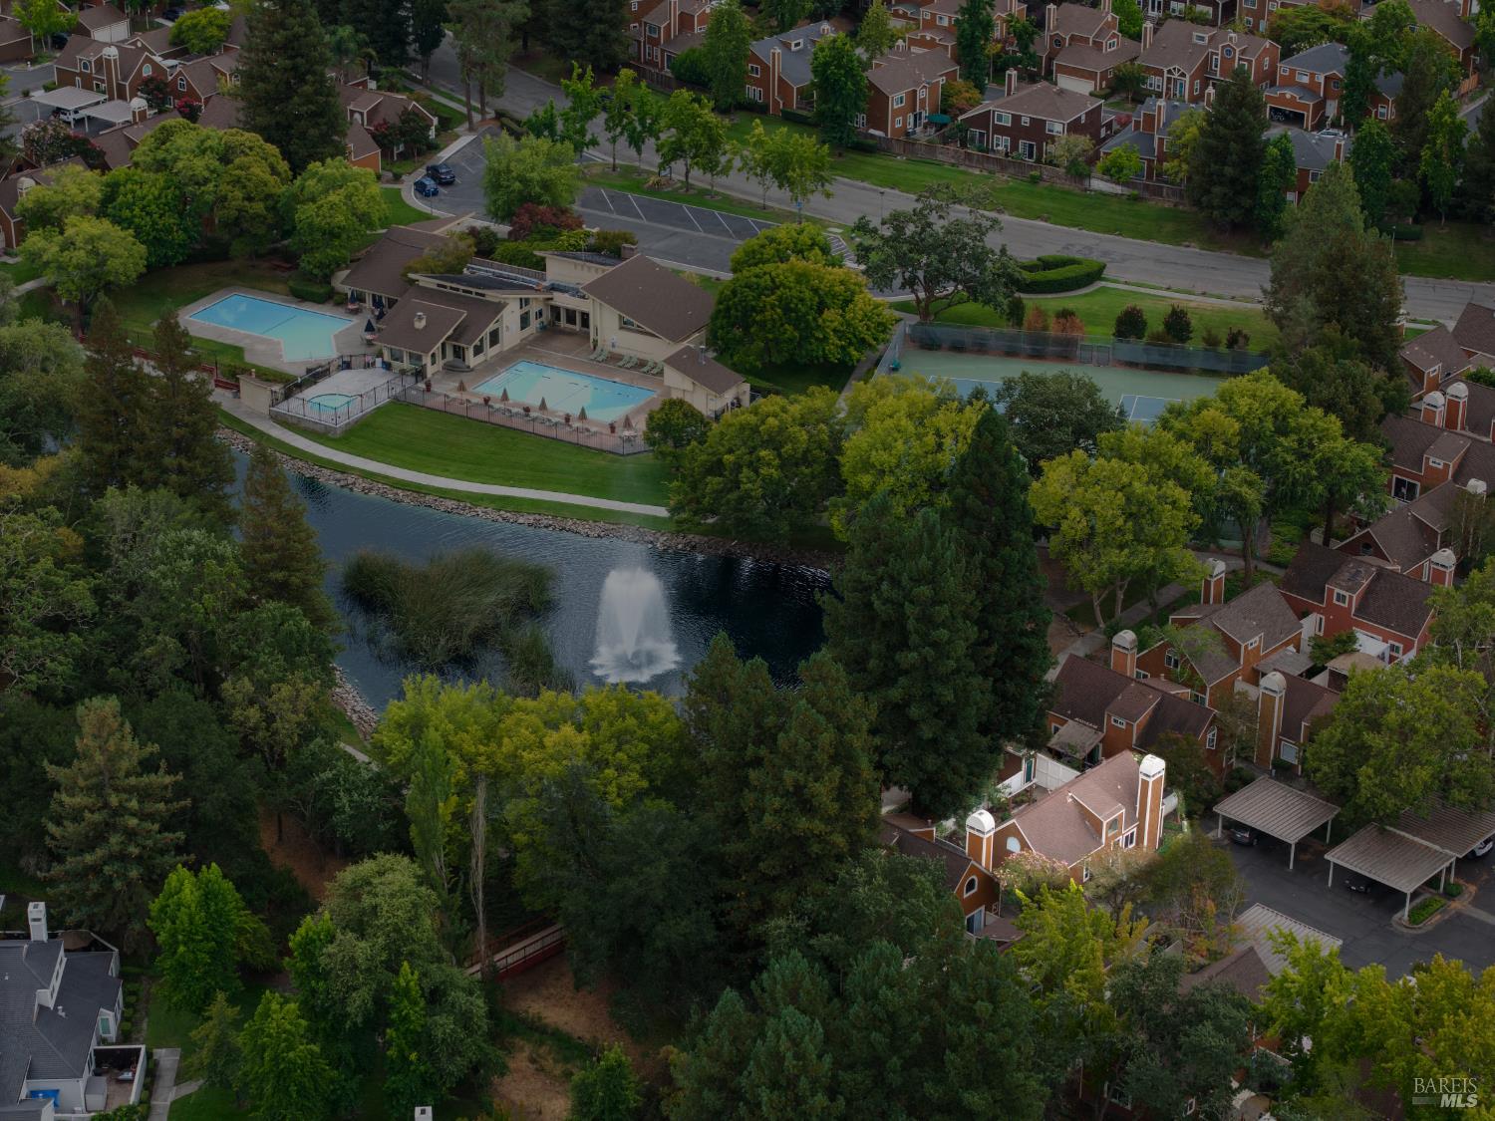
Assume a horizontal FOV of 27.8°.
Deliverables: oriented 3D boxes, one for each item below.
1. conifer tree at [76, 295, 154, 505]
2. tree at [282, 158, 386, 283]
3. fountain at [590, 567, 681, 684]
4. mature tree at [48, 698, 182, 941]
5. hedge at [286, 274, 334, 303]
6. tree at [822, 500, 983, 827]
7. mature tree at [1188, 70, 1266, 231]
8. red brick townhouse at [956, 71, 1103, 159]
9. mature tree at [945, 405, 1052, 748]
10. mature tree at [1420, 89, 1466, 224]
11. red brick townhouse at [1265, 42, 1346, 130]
[{"bbox_3d":[-53.362,-12.477,253.598,7.400,20.400,7.400,-6,27,-12],"label":"conifer tree"},{"bbox_3d":[-42.070,-35.100,311.640,9.800,11.800,9.800,0,26,0],"label":"tree"},{"bbox_3d":[-9.020,4.730,237.830,7.200,7.500,7.200,0,26,0],"label":"fountain"},{"bbox_3d":[-41.196,17.119,196.338,9.200,18.400,8.800,-6,27,-12],"label":"mature tree"},{"bbox_3d":[-44.223,-27.480,307.331,3.800,1.300,2.600,14,29,25],"label":"hedge"},{"bbox_3d":[10.810,6.940,212.400,11.200,24.000,11.200,0,26,0],"label":"tree"},{"bbox_3d":[51.822,-44.492,324.820,8.500,17.900,8.500,0,26,0],"label":"mature tree"},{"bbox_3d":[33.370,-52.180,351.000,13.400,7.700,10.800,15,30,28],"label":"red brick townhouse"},{"bbox_3d":[17.392,2.042,216.451,9.200,28.000,9.200,3,26,5],"label":"mature tree"},{"bbox_3d":[75.272,-43.417,326.086,4.900,15.200,4.900,0,26,0],"label":"mature tree"},{"bbox_3d":[68.351,-56.238,356.136,12.200,8.600,9.600,-22,34,-38],"label":"red brick townhouse"}]

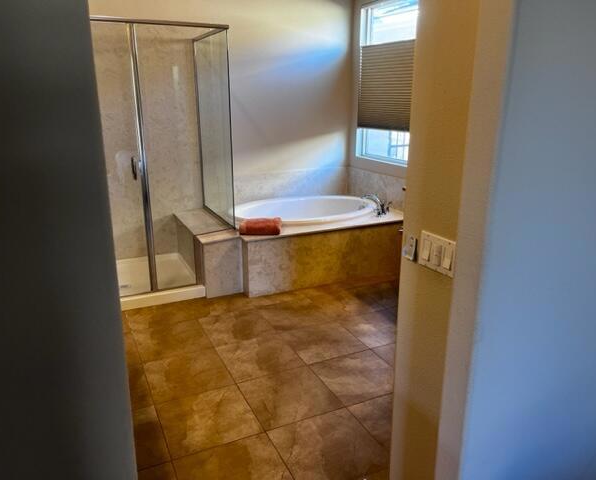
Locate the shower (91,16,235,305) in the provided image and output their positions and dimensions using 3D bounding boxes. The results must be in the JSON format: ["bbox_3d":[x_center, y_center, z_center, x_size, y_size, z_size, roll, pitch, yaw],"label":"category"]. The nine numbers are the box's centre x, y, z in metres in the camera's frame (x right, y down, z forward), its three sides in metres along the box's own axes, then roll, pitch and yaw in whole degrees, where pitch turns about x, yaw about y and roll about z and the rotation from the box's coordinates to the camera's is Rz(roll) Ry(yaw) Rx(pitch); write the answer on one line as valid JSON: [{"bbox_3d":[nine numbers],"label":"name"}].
[{"bbox_3d":[-1.399,-0.689,4.084,1.496,2.066,1.102,-8,18,-24],"label":"shower"}]

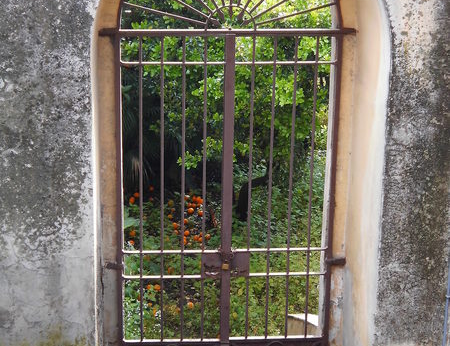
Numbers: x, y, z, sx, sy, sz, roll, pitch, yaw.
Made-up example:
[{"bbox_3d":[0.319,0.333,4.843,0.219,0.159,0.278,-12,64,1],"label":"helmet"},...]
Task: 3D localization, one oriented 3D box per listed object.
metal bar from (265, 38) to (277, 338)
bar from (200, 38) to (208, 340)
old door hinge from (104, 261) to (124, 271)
[{"bbox_3d":[0.280,0.120,7.196,0.016,1.935,0.016,-1,17,-6],"label":"metal bar"},{"bbox_3d":[-0.126,0.125,7.155,0.016,1.935,0.016,-1,17,-6],"label":"bar"},{"bbox_3d":[-0.677,0.574,7.231,0.118,0.045,0.045,-1,17,-6],"label":"old door hinge"}]

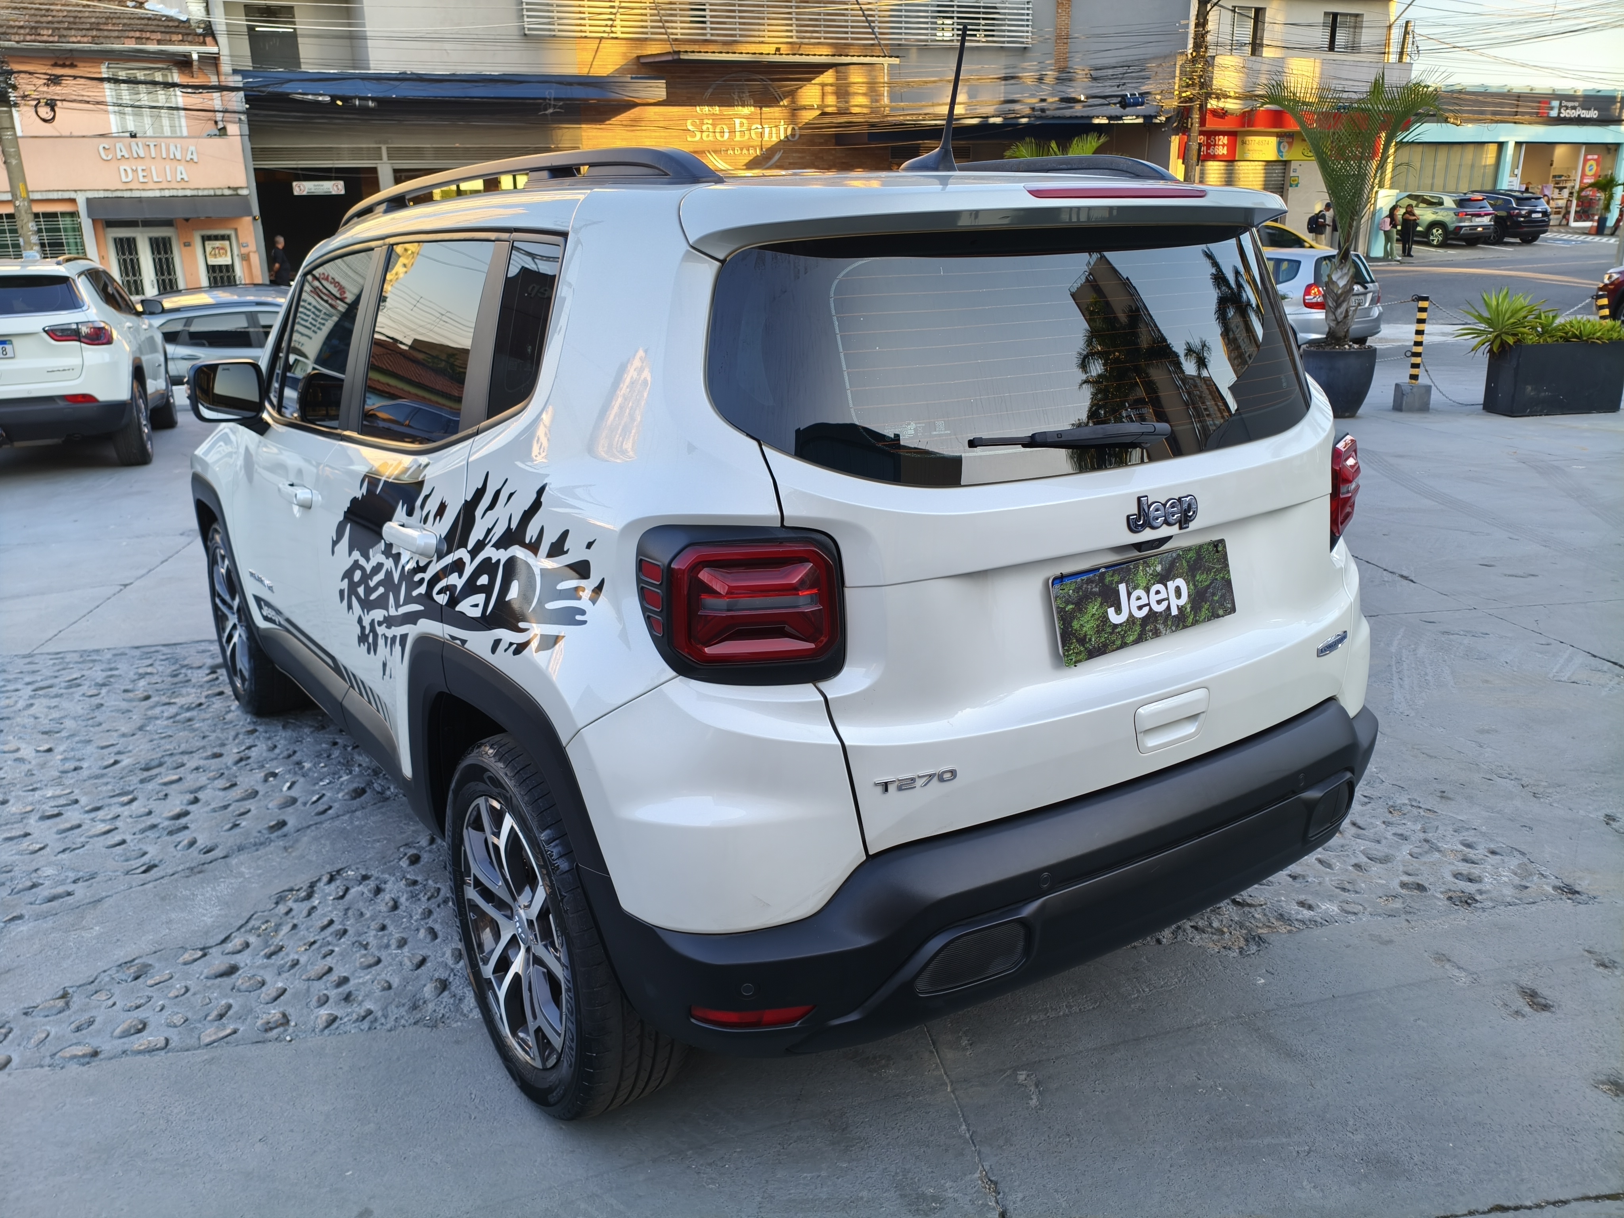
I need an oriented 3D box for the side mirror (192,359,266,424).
[{"bbox_3d":[-1.602,-0.595,3.354,0.200,0.185,0.150,-11,18,-34],"label":"side mirror"}]

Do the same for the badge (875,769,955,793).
[{"bbox_3d":[0.147,0.239,1.710,0.134,0.021,0.006,-8,20,-25],"label":"badge"}]

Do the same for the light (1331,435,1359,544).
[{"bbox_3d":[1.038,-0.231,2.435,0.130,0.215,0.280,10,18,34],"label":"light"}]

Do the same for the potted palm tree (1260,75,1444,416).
[{"bbox_3d":[4.739,-3.356,11.261,1.750,3.100,1.600,-1,18,0],"label":"potted palm tree"}]

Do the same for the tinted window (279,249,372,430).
[{"bbox_3d":[-1.240,-0.683,3.075,0.030,0.430,0.660,6,9,-37],"label":"tinted window"}]

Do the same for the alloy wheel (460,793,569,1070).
[{"bbox_3d":[-0.467,0.563,2.236,0.190,0.490,0.490,-11,18,-34],"label":"alloy wheel"}]

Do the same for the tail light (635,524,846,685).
[{"bbox_3d":[-0.089,-0.009,1.635,0.260,0.220,0.160,-6,11,-19],"label":"tail light"}]

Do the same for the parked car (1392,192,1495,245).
[{"bbox_3d":[19.550,-12.351,38.766,1.790,1.630,4.330,-6,19,-16],"label":"parked car"}]

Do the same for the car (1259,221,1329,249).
[{"bbox_3d":[10.703,-8.097,28.000,4.100,1.480,1.720,-2,15,-4],"label":"car"}]

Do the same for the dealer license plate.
[{"bbox_3d":[0.543,-0.016,1.963,0.400,0.130,0.012,-13,6,-32],"label":"dealer license plate"}]

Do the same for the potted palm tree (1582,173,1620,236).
[{"bbox_3d":[29.137,-14.931,45.000,1.100,2.200,1.100,-1,15,0],"label":"potted palm tree"}]

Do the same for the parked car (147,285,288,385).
[{"bbox_3d":[-6.172,-3.020,14.750,4.350,1.600,1.790,-3,18,-7],"label":"parked car"}]

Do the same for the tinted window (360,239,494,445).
[{"bbox_3d":[-0.791,-0.531,2.455,0.055,0.390,0.650,-1,12,-36],"label":"tinted window"}]

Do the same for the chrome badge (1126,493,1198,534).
[{"bbox_3d":[0.550,-0.151,1.920,0.160,0.061,0.016,-11,8,-34],"label":"chrome badge"}]

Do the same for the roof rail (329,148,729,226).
[{"bbox_3d":[-0.702,-0.857,2.509,0.060,0.090,2.000,-11,18,-34],"label":"roof rail"}]

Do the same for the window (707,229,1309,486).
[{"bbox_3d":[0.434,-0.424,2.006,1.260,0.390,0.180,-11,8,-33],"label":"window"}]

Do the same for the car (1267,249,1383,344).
[{"bbox_3d":[7.939,-5.519,21.251,1.675,1.525,3.830,-8,19,-21],"label":"car"}]

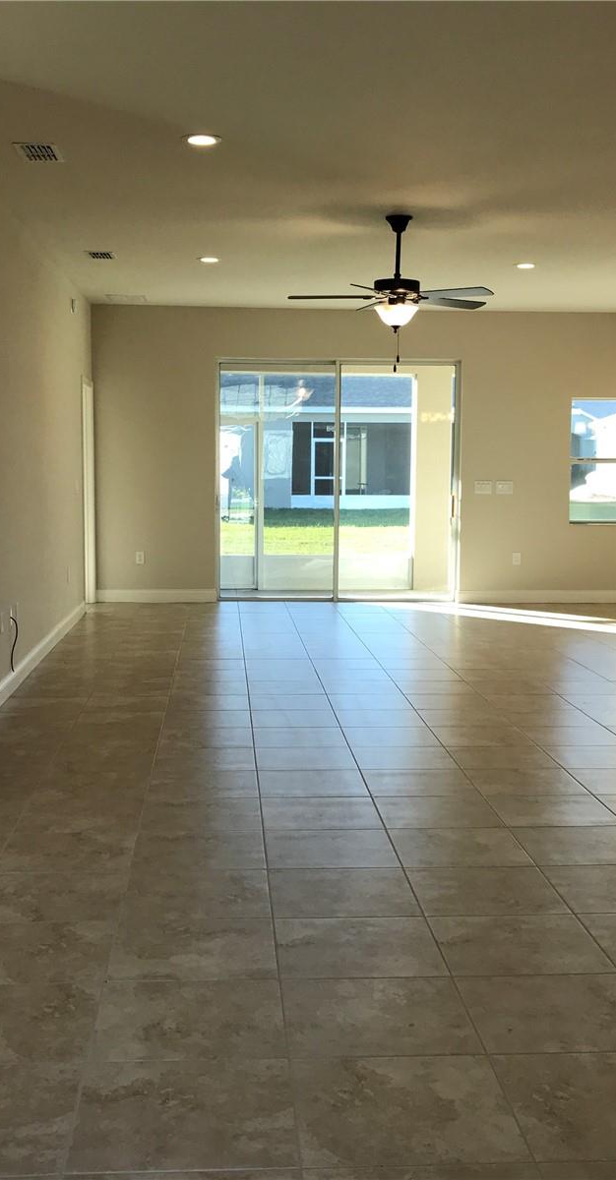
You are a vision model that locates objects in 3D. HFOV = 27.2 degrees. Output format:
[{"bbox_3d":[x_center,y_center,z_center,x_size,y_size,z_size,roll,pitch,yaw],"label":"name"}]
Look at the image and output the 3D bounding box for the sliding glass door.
[{"bbox_3d":[0.312,-1.052,12.435,2.370,2.370,0.120,0,6,-4],"label":"sliding glass door"}]

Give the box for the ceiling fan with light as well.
[{"bbox_3d":[0.516,-1.785,7.643,1.270,0.895,1.280,0,6,-4],"label":"ceiling fan with light"}]

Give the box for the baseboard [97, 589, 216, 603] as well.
[{"bbox_3d":[-1.475,0.062,12.375,1.170,0.134,0.018,0,6,-4],"label":"baseboard"}]

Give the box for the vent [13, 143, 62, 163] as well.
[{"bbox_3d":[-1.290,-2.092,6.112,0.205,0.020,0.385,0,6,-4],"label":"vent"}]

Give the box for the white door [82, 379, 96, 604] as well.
[{"bbox_3d":[-2.048,-0.856,11.763,0.090,2.080,0.860,0,6,-4],"label":"white door"}]

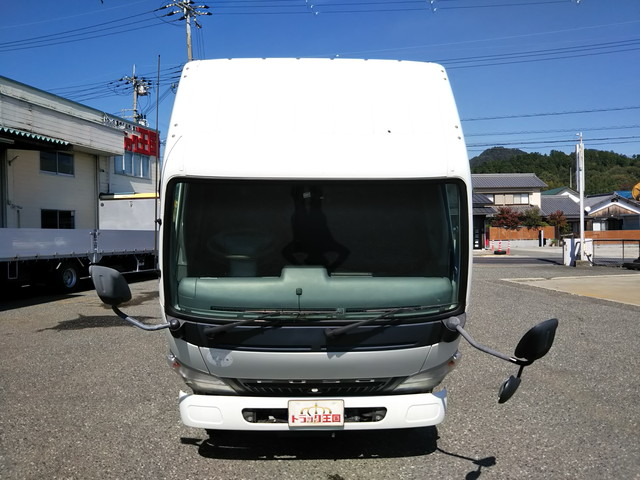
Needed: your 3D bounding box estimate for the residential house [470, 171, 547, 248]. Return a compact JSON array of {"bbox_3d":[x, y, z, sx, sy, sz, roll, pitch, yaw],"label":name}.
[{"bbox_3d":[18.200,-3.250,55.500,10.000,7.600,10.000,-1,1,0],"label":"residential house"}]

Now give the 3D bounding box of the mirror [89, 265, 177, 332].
[{"bbox_3d":[-1.020,0.280,3.080,0.320,0.360,0.500,-1,1,0],"label":"mirror"}]

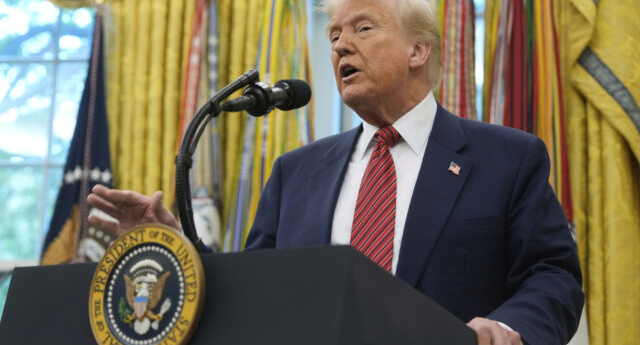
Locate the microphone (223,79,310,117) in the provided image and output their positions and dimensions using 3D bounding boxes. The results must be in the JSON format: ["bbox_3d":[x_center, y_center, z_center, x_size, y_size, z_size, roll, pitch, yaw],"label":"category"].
[{"bbox_3d":[-0.083,-0.112,1.880,0.047,0.050,0.172,-9,3,45],"label":"microphone"}]

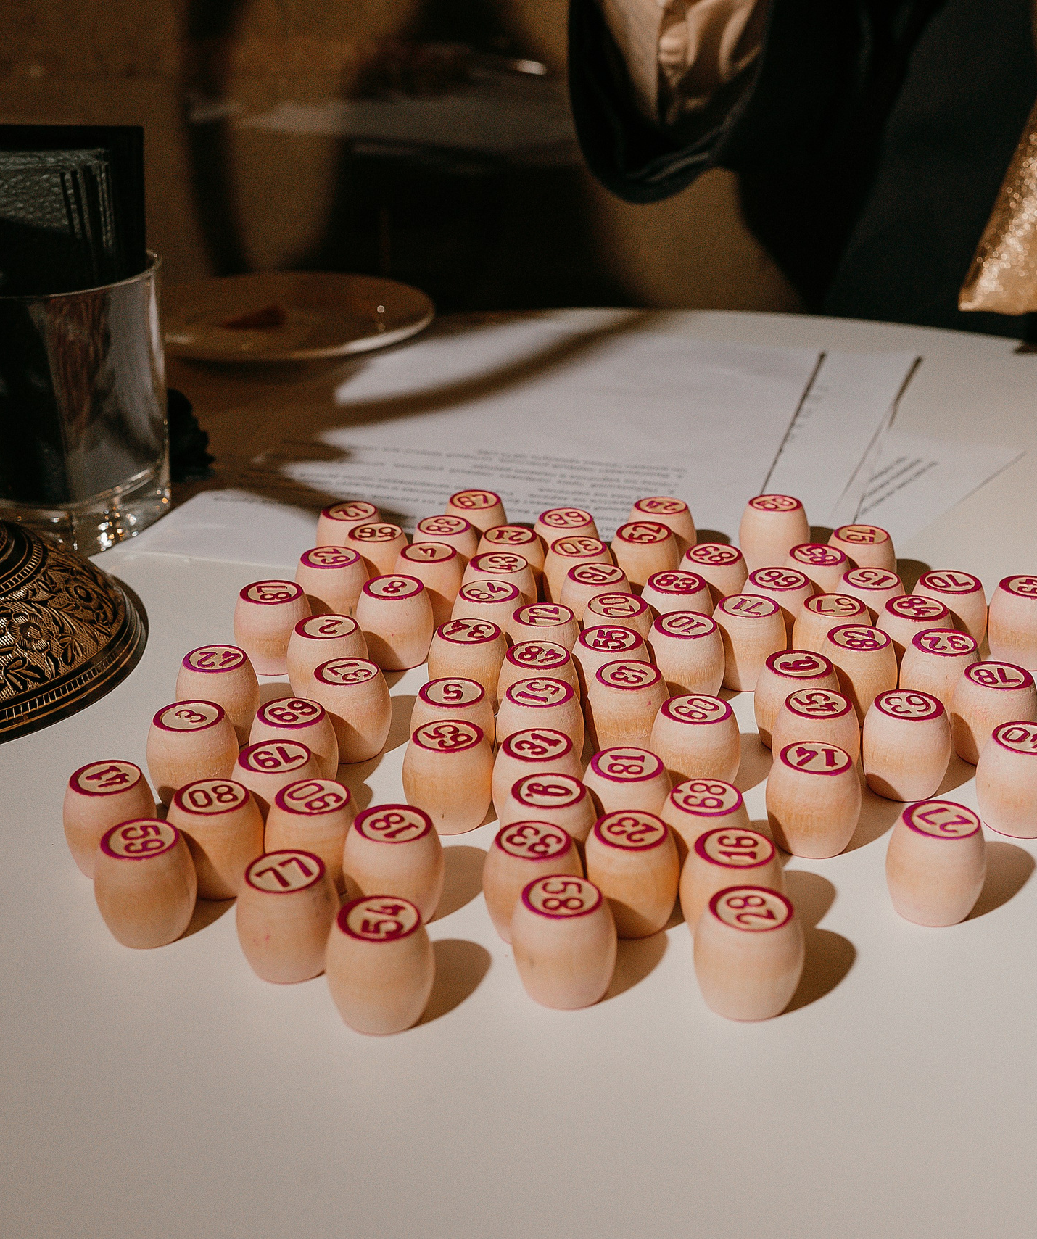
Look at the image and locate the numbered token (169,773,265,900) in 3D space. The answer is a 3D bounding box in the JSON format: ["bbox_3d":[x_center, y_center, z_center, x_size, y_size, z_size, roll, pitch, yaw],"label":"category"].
[{"bbox_3d":[-0.072,0.053,0.433,0.023,0.024,0.023,-1,25,0],"label":"numbered token"}]

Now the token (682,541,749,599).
[{"bbox_3d":[0.062,-0.010,0.574,0.023,0.024,0.023,3,24,6],"label":"token"}]

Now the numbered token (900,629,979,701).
[{"bbox_3d":[0.120,0.017,0.514,0.023,0.024,0.023,6,25,13],"label":"numbered token"}]

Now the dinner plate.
[{"bbox_3d":[-0.123,-0.135,0.852,0.173,0.019,0.173,-1,24,0],"label":"dinner plate"}]

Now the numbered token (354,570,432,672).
[{"bbox_3d":[-0.037,0.001,0.547,0.024,0.024,0.024,-1,24,0],"label":"numbered token"}]

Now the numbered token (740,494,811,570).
[{"bbox_3d":[0.086,-0.028,0.609,0.023,0.024,0.023,-1,24,0],"label":"numbered token"}]

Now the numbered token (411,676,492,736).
[{"bbox_3d":[-0.017,0.030,0.484,0.023,0.023,0.023,-1,24,0],"label":"numbered token"}]

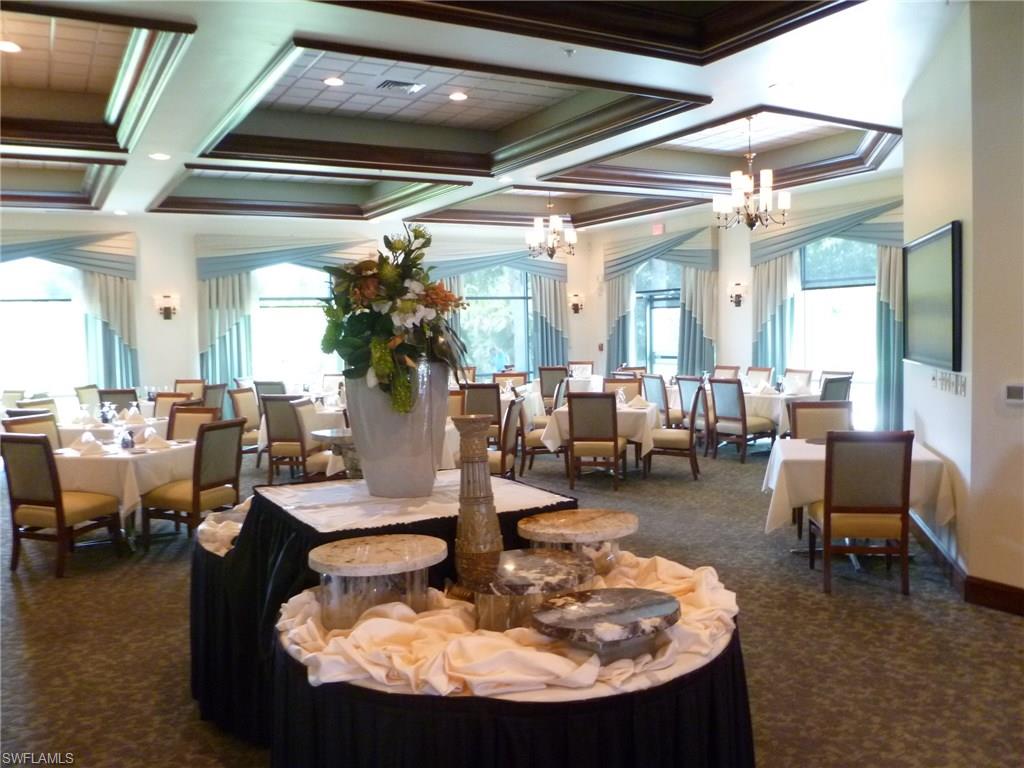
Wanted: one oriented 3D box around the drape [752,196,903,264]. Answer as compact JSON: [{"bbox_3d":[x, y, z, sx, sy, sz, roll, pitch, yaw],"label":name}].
[{"bbox_3d":[3.963,-1.867,10.265,0.200,0.640,2.580,-4,5,-29],"label":"drape"}]

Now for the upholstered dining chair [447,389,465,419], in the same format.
[{"bbox_3d":[-0.794,0.571,8.618,0.490,0.965,0.600,0,4,16],"label":"upholstered dining chair"}]

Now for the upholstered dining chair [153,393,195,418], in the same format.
[{"bbox_3d":[-3.971,0.598,9.327,0.490,0.965,0.600,0,4,16],"label":"upholstered dining chair"}]

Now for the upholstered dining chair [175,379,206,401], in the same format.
[{"bbox_3d":[-4.763,0.437,11.836,0.490,0.965,0.600,0,4,16],"label":"upholstered dining chair"}]

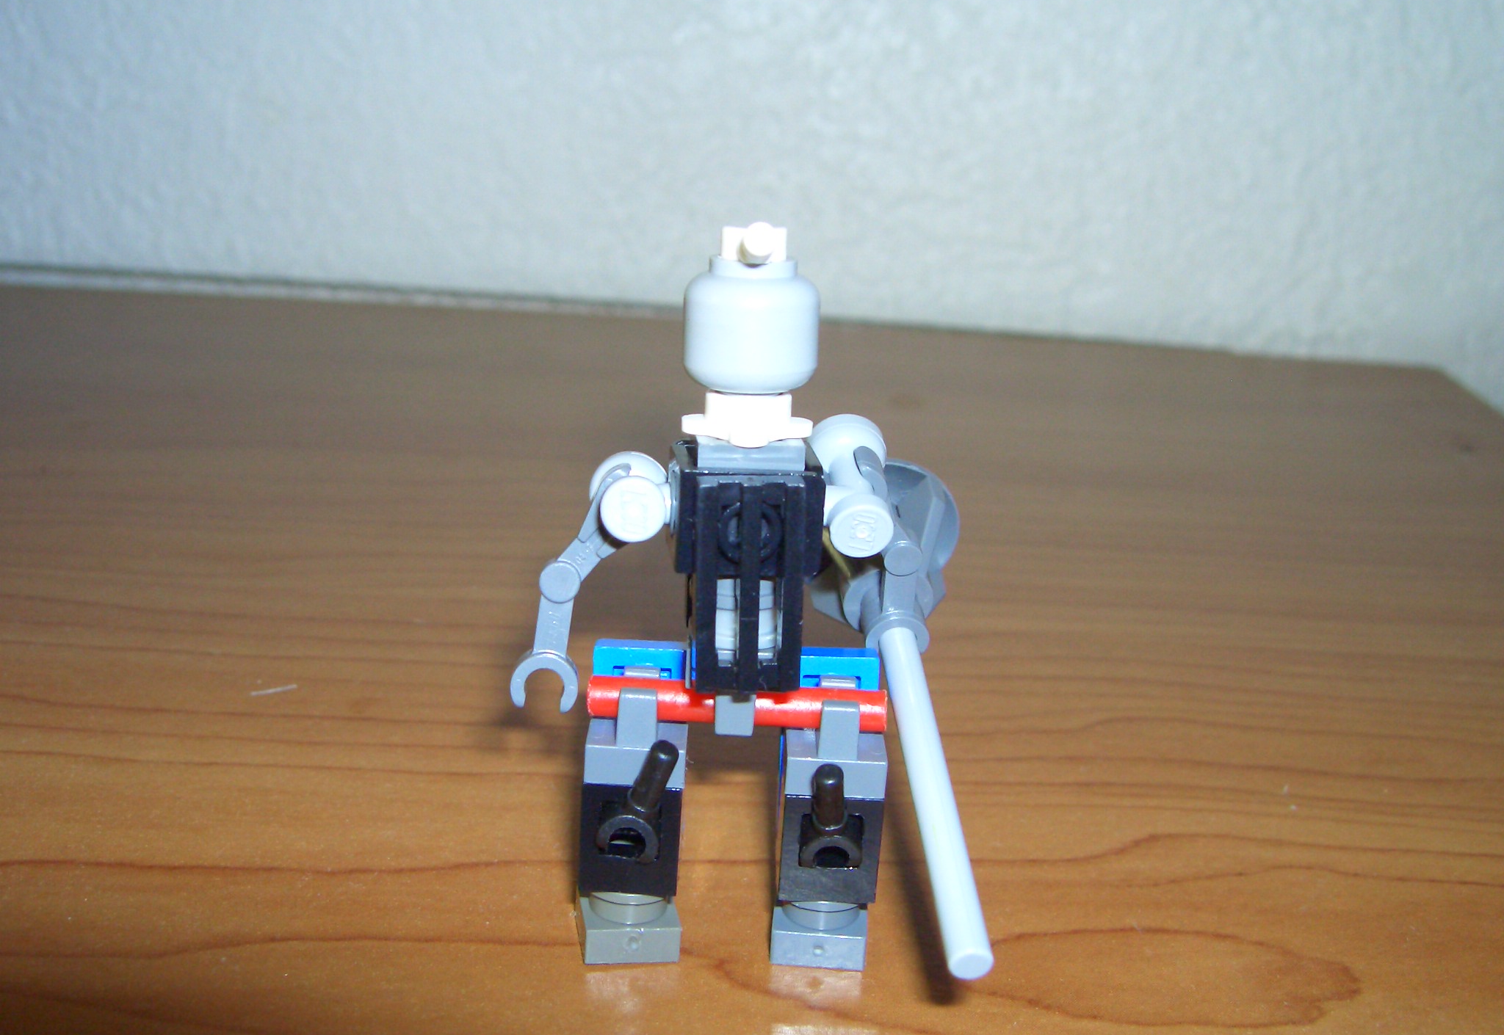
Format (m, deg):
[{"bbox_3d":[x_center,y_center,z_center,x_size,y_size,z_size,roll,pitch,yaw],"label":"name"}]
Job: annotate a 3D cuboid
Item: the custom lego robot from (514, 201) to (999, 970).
[{"bbox_3d":[0.000,0.007,0.138,0.037,0.061,0.048,4,17,0],"label":"custom lego robot"}]

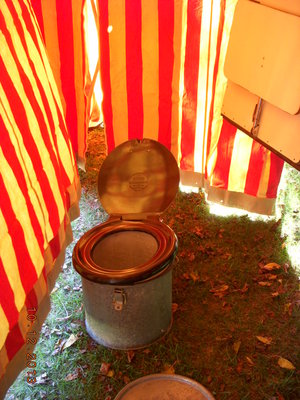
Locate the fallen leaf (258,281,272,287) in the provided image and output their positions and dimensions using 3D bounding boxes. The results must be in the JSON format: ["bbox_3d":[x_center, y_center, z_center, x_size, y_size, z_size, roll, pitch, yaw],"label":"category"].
[{"bbox_3d":[0.473,0.343,2.224,0.054,0.013,0.029,6,32,10],"label":"fallen leaf"}]

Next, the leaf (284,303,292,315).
[{"bbox_3d":[0.584,0.458,2.289,0.026,0.015,0.078,11,28,22],"label":"leaf"}]

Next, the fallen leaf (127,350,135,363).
[{"bbox_3d":[-0.068,0.546,1.893,0.025,0.013,0.052,1,31,3],"label":"fallen leaf"}]

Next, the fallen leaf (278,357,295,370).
[{"bbox_3d":[0.502,0.602,1.996,0.048,0.015,0.069,-21,33,-36],"label":"fallen leaf"}]

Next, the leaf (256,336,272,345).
[{"bbox_3d":[0.412,0.505,1.955,0.057,0.013,0.026,20,37,30],"label":"leaf"}]

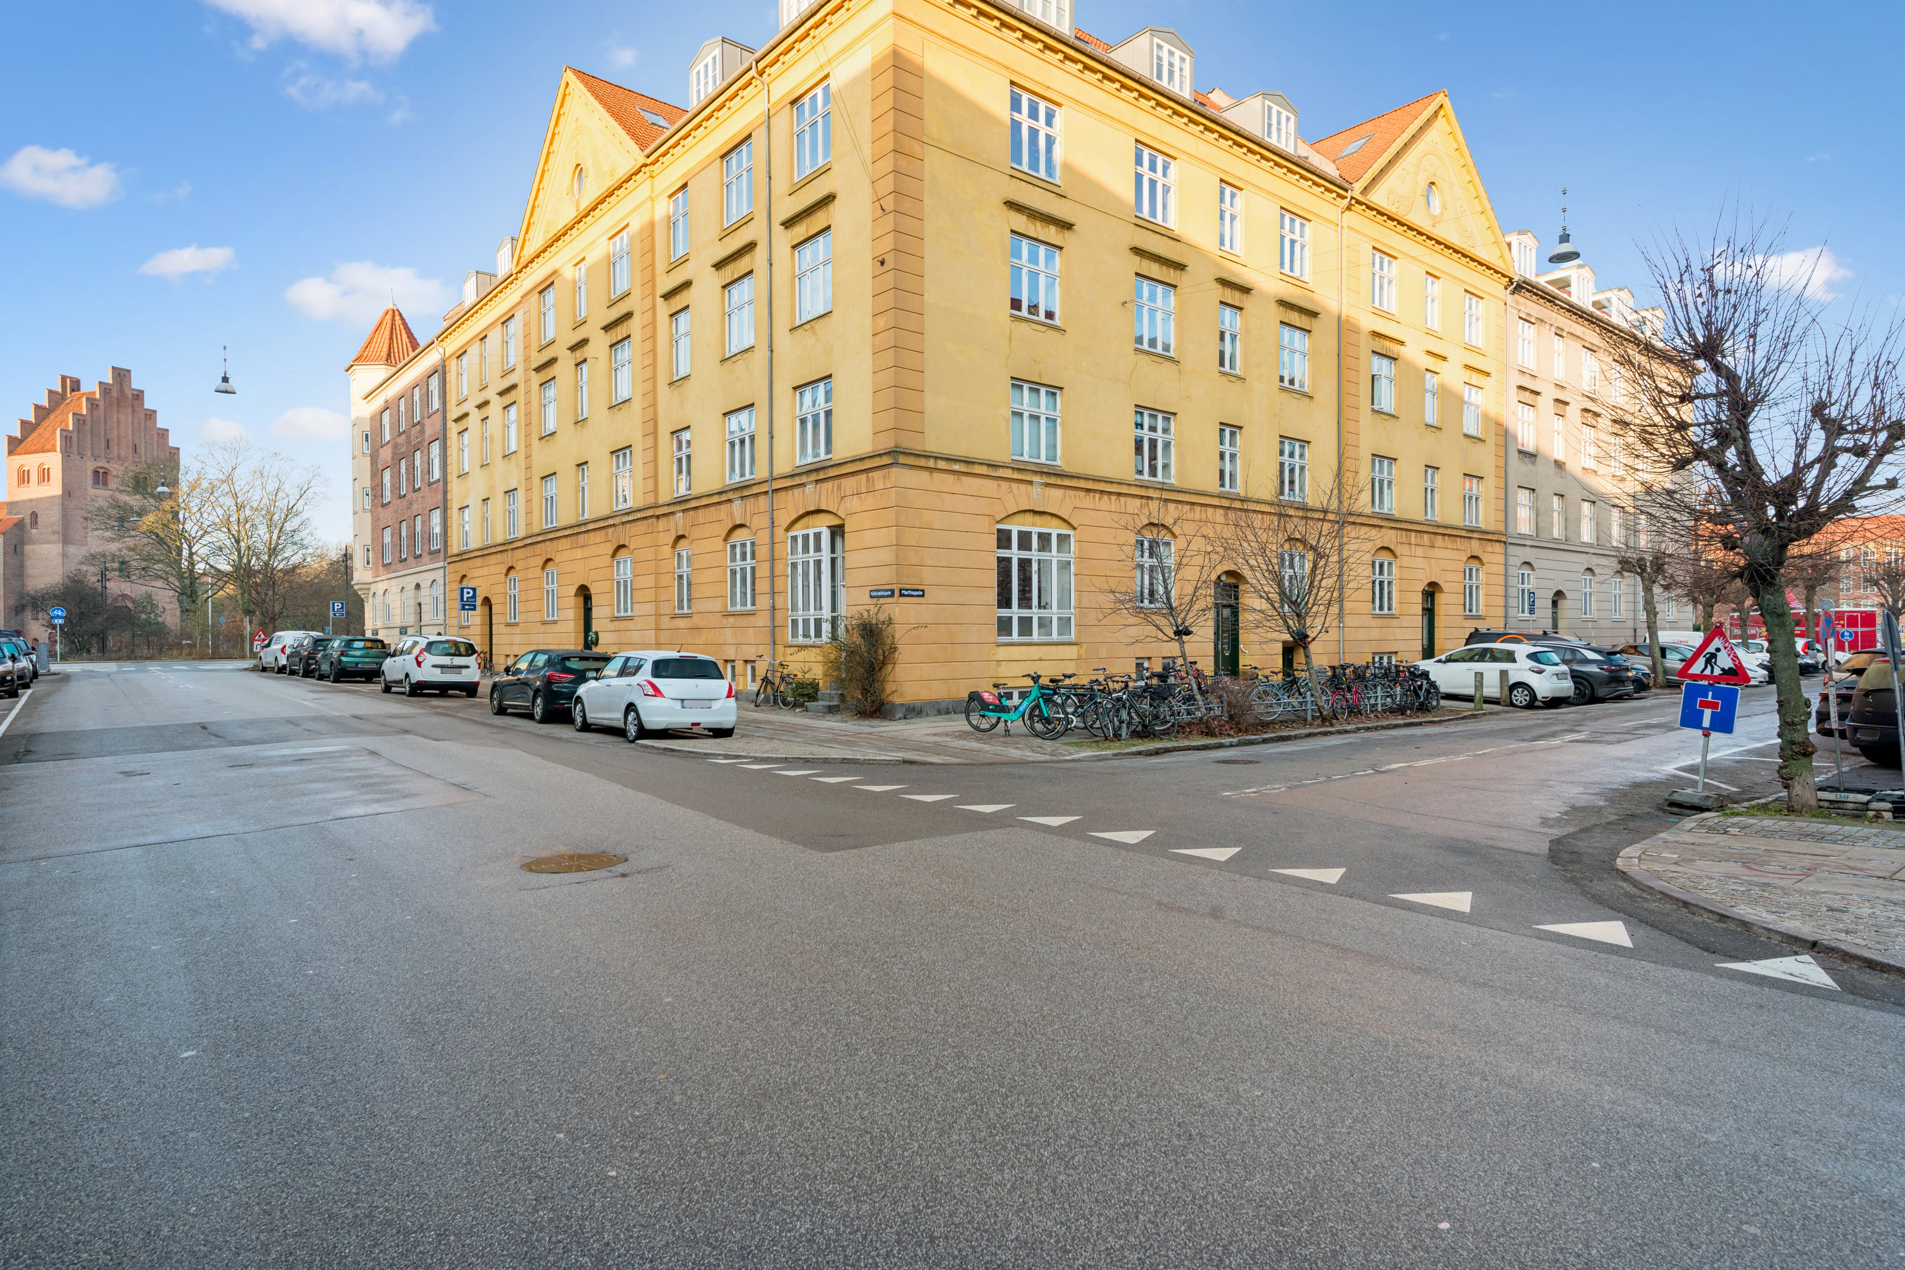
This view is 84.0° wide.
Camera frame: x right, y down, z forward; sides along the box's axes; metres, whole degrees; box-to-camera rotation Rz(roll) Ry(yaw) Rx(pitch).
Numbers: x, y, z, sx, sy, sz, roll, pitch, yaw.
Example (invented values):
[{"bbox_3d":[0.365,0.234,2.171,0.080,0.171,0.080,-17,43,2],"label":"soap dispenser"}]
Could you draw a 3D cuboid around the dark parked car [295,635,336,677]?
[{"bbox_3d":[-25.700,0.860,43.100,1.840,1.600,4.450,0,0,-41],"label":"dark parked car"}]

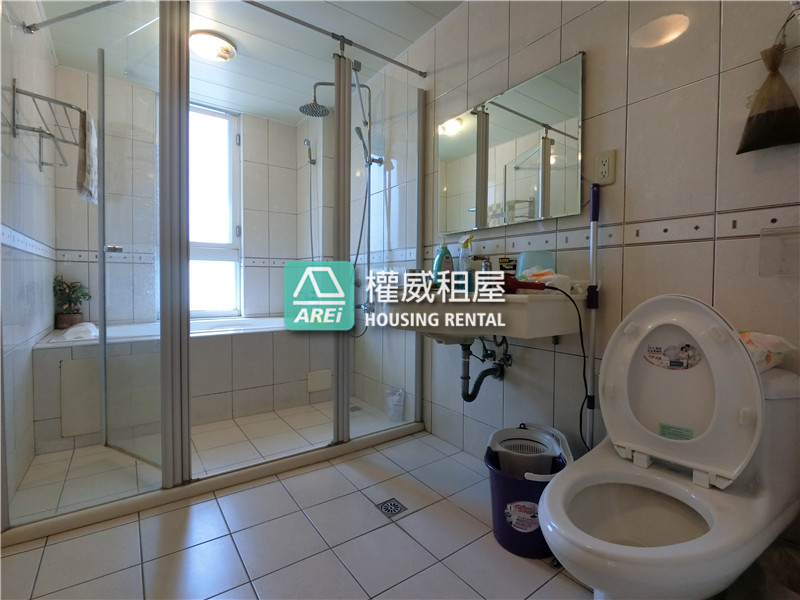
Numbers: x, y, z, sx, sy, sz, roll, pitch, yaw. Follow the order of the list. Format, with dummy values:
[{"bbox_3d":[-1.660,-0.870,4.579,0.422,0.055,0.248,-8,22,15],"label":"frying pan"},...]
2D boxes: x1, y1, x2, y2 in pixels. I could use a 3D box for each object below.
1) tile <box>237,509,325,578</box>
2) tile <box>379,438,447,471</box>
[{"bbox_3d":[-0.400,0.808,1.234,0.248,0.010,0.248,0,2,-36],"label":"tile"},{"bbox_3d":[0.068,0.787,1.875,0.250,0.010,0.250,-1,3,-36],"label":"tile"}]

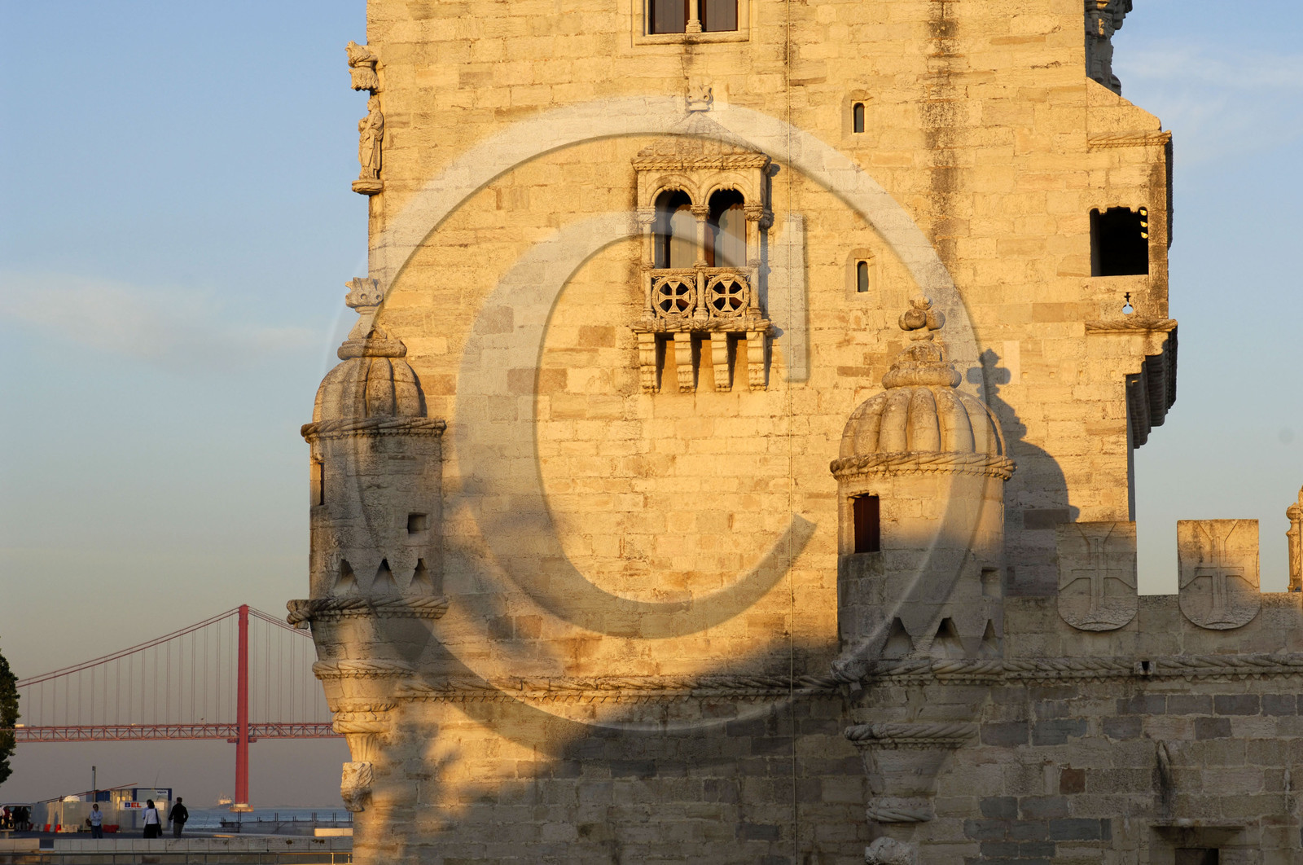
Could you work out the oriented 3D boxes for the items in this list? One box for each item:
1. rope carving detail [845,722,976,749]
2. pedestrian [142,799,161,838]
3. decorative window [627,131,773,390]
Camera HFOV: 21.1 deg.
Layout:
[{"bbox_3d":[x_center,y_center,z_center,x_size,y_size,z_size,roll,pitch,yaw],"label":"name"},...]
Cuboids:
[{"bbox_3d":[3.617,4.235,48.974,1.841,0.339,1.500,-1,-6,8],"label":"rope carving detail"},{"bbox_3d":[-17.676,13.806,124.000,0.600,1.660,0.400,1,-6,-10],"label":"pedestrian"},{"bbox_3d":[0.809,-2.680,55.580,2.099,3.950,0.950,-1,-6,8],"label":"decorative window"}]

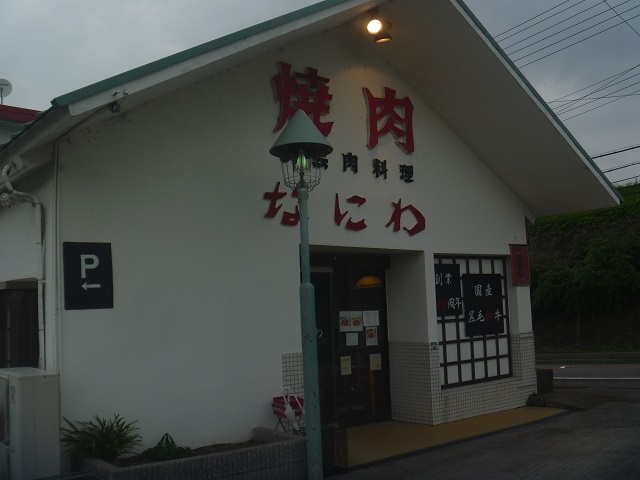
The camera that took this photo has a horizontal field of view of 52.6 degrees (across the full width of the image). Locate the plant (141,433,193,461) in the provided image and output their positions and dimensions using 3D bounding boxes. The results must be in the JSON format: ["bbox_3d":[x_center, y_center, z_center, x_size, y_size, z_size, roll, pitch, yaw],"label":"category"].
[{"bbox_3d":[-1.392,1.869,5.884,0.430,0.230,0.380,2,-7,-39],"label":"plant"}]

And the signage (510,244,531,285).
[{"bbox_3d":[3.110,0.391,10.014,0.480,0.620,0.050,2,-7,-39],"label":"signage"}]

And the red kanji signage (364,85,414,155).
[{"bbox_3d":[0.933,-1.573,8.566,0.900,0.865,0.070,3,-8,-39],"label":"red kanji signage"}]

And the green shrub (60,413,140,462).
[{"bbox_3d":[-1.864,1.703,5.537,0.640,0.420,0.580,2,-7,-39],"label":"green shrub"}]

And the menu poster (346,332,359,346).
[{"bbox_3d":[0.445,1.355,8.797,0.210,0.172,0.020,3,-8,-39],"label":"menu poster"}]

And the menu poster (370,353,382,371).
[{"bbox_3d":[0.784,1.704,9.025,0.205,0.230,0.020,3,-8,-39],"label":"menu poster"}]

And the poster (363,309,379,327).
[{"bbox_3d":[0.724,1.103,9.060,0.300,0.212,0.020,3,-8,-39],"label":"poster"}]

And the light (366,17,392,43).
[{"bbox_3d":[0.725,-2.576,7.908,0.240,0.280,0.260,-5,-7,28],"label":"light"}]

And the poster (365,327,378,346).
[{"bbox_3d":[0.731,1.347,9.033,0.215,0.262,0.010,2,-7,-39],"label":"poster"}]

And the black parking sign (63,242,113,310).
[{"bbox_3d":[-2.096,0.322,5.867,0.443,0.608,0.020,2,-7,-39],"label":"black parking sign"}]

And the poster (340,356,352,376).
[{"bbox_3d":[0.356,1.688,8.678,0.187,0.250,0.020,3,-8,-39],"label":"poster"}]

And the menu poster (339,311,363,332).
[{"bbox_3d":[0.430,1.113,8.819,0.420,0.280,0.010,2,-7,-39],"label":"menu poster"}]

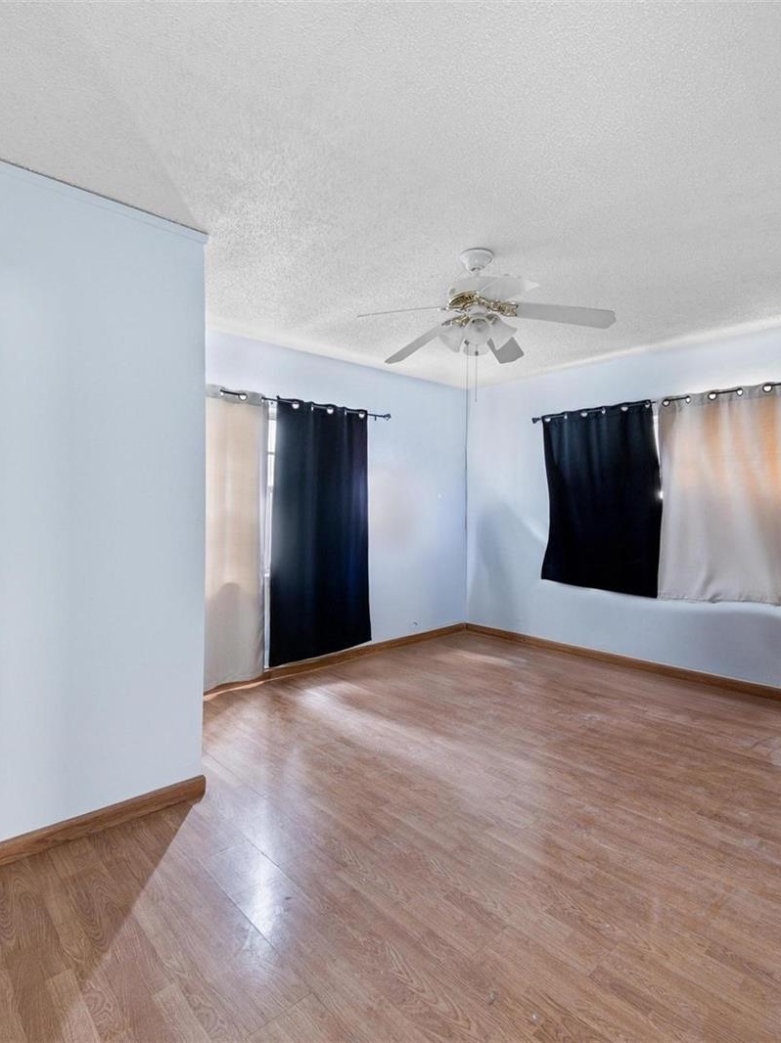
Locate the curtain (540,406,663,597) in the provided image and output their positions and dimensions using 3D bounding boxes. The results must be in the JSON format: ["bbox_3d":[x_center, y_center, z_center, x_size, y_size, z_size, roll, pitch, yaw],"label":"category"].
[{"bbox_3d":[1.849,-0.197,4.674,0.090,1.630,1.080,-1,1,-43],"label":"curtain"}]

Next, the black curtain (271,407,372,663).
[{"bbox_3d":[-0.565,0.061,4.483,1.010,2.130,0.090,-1,1,-42],"label":"black curtain"}]

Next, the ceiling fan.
[{"bbox_3d":[0.453,-1.135,2.700,1.300,0.540,1.300,0,1,0],"label":"ceiling fan"}]

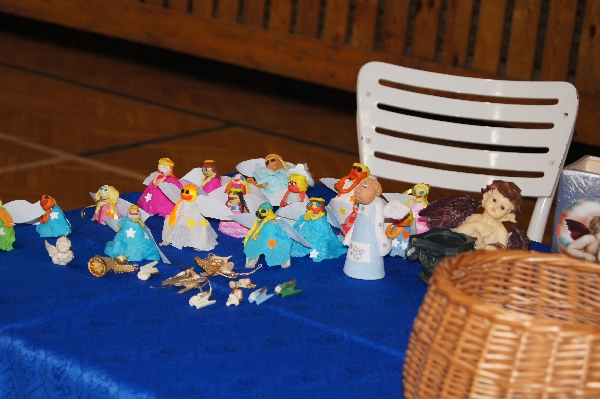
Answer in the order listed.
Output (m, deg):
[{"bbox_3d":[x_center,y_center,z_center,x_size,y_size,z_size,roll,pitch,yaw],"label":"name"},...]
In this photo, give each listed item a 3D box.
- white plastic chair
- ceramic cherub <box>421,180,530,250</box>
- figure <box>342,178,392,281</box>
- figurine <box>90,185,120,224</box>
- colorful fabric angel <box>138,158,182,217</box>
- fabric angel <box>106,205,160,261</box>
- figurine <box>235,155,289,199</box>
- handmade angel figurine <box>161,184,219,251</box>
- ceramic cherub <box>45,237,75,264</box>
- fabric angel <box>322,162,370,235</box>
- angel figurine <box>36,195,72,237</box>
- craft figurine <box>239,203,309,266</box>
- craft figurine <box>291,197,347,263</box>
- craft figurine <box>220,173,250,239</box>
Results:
[{"bbox_3d":[0.259,0.191,2.631,0.460,0.810,0.520,7,16,10],"label":"white plastic chair"},{"bbox_3d":[0.228,0.039,1.751,0.135,0.115,0.080,9,16,15],"label":"ceramic cherub"},{"bbox_3d":[0.095,0.039,1.885,0.064,0.136,0.055,15,19,30],"label":"figure"},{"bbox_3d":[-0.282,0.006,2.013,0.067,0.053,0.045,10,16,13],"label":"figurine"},{"bbox_3d":[-0.210,-0.020,2.078,0.070,0.080,0.056,15,18,29],"label":"colorful fabric angel"},{"bbox_3d":[-0.225,0.045,1.864,0.079,0.073,0.056,2,17,-14],"label":"fabric angel"},{"bbox_3d":[-0.042,-0.021,1.936,0.088,0.088,0.055,10,16,17],"label":"figurine"},{"bbox_3d":[-0.141,0.019,1.783,0.082,0.079,0.065,11,17,21],"label":"handmade angel figurine"},{"bbox_3d":[-0.321,0.068,1.824,0.038,0.033,0.027,-5,19,-34],"label":"ceramic cherub"},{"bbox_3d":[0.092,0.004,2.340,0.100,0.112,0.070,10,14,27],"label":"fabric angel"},{"bbox_3d":[-0.320,0.017,1.782,0.046,0.054,0.045,-3,18,-27],"label":"angel figurine"},{"bbox_3d":[-0.034,0.046,1.921,0.100,0.077,0.066,19,21,39],"label":"craft figurine"},{"bbox_3d":[0.024,0.041,1.949,0.086,0.081,0.060,10,17,15],"label":"craft figurine"},{"bbox_3d":[-0.085,0.006,1.851,0.050,0.076,0.048,8,16,12],"label":"craft figurine"}]

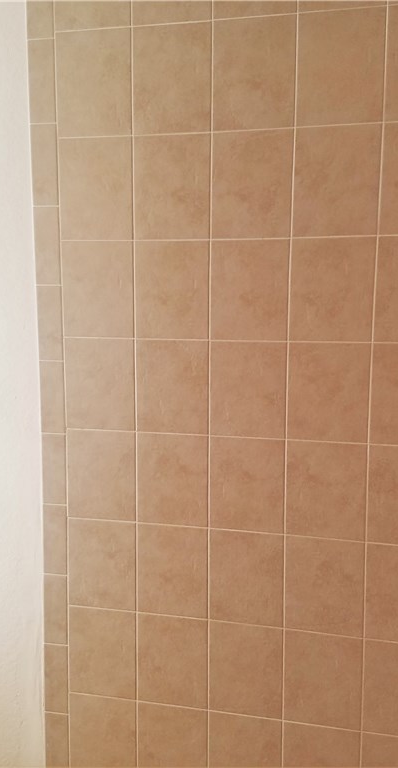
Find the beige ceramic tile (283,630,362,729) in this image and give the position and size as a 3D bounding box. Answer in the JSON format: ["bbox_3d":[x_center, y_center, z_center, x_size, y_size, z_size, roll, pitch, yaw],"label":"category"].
[{"bbox_3d":[0.327,0.775,2.016,0.201,0.252,0.009,2,8,14],"label":"beige ceramic tile"}]

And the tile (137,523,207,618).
[{"bbox_3d":[-0.069,0.505,2.067,0.200,0.251,0.010,2,8,13],"label":"tile"}]

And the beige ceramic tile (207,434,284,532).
[{"bbox_3d":[0.125,0.260,1.977,0.200,0.250,0.010,2,8,14],"label":"beige ceramic tile"}]

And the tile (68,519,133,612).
[{"bbox_3d":[-0.266,0.501,2.133,0.201,0.251,0.009,2,8,14],"label":"tile"}]

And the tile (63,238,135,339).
[{"bbox_3d":[-0.262,-0.249,2.010,0.200,0.251,0.010,2,8,13],"label":"tile"}]

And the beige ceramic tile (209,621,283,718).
[{"bbox_3d":[0.128,0.771,2.074,0.201,0.251,0.009,2,8,14],"label":"beige ceramic tile"}]

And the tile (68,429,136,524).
[{"bbox_3d":[-0.262,0.249,2.089,0.201,0.252,0.009,2,8,14],"label":"tile"}]

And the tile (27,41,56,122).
[{"bbox_3d":[-0.398,-0.773,1.971,0.072,0.200,0.010,2,8,13],"label":"tile"}]

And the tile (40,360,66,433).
[{"bbox_3d":[-0.397,0.037,2.098,0.074,0.201,0.009,2,8,14],"label":"tile"}]

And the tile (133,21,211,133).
[{"bbox_3d":[-0.064,-0.745,1.885,0.200,0.250,0.010,2,9,14],"label":"tile"}]

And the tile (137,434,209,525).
[{"bbox_3d":[-0.068,0.255,2.048,0.201,0.251,0.009,2,8,14],"label":"tile"}]

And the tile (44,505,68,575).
[{"bbox_3d":[-0.400,0.437,2.157,0.074,0.201,0.009,2,8,14],"label":"tile"}]

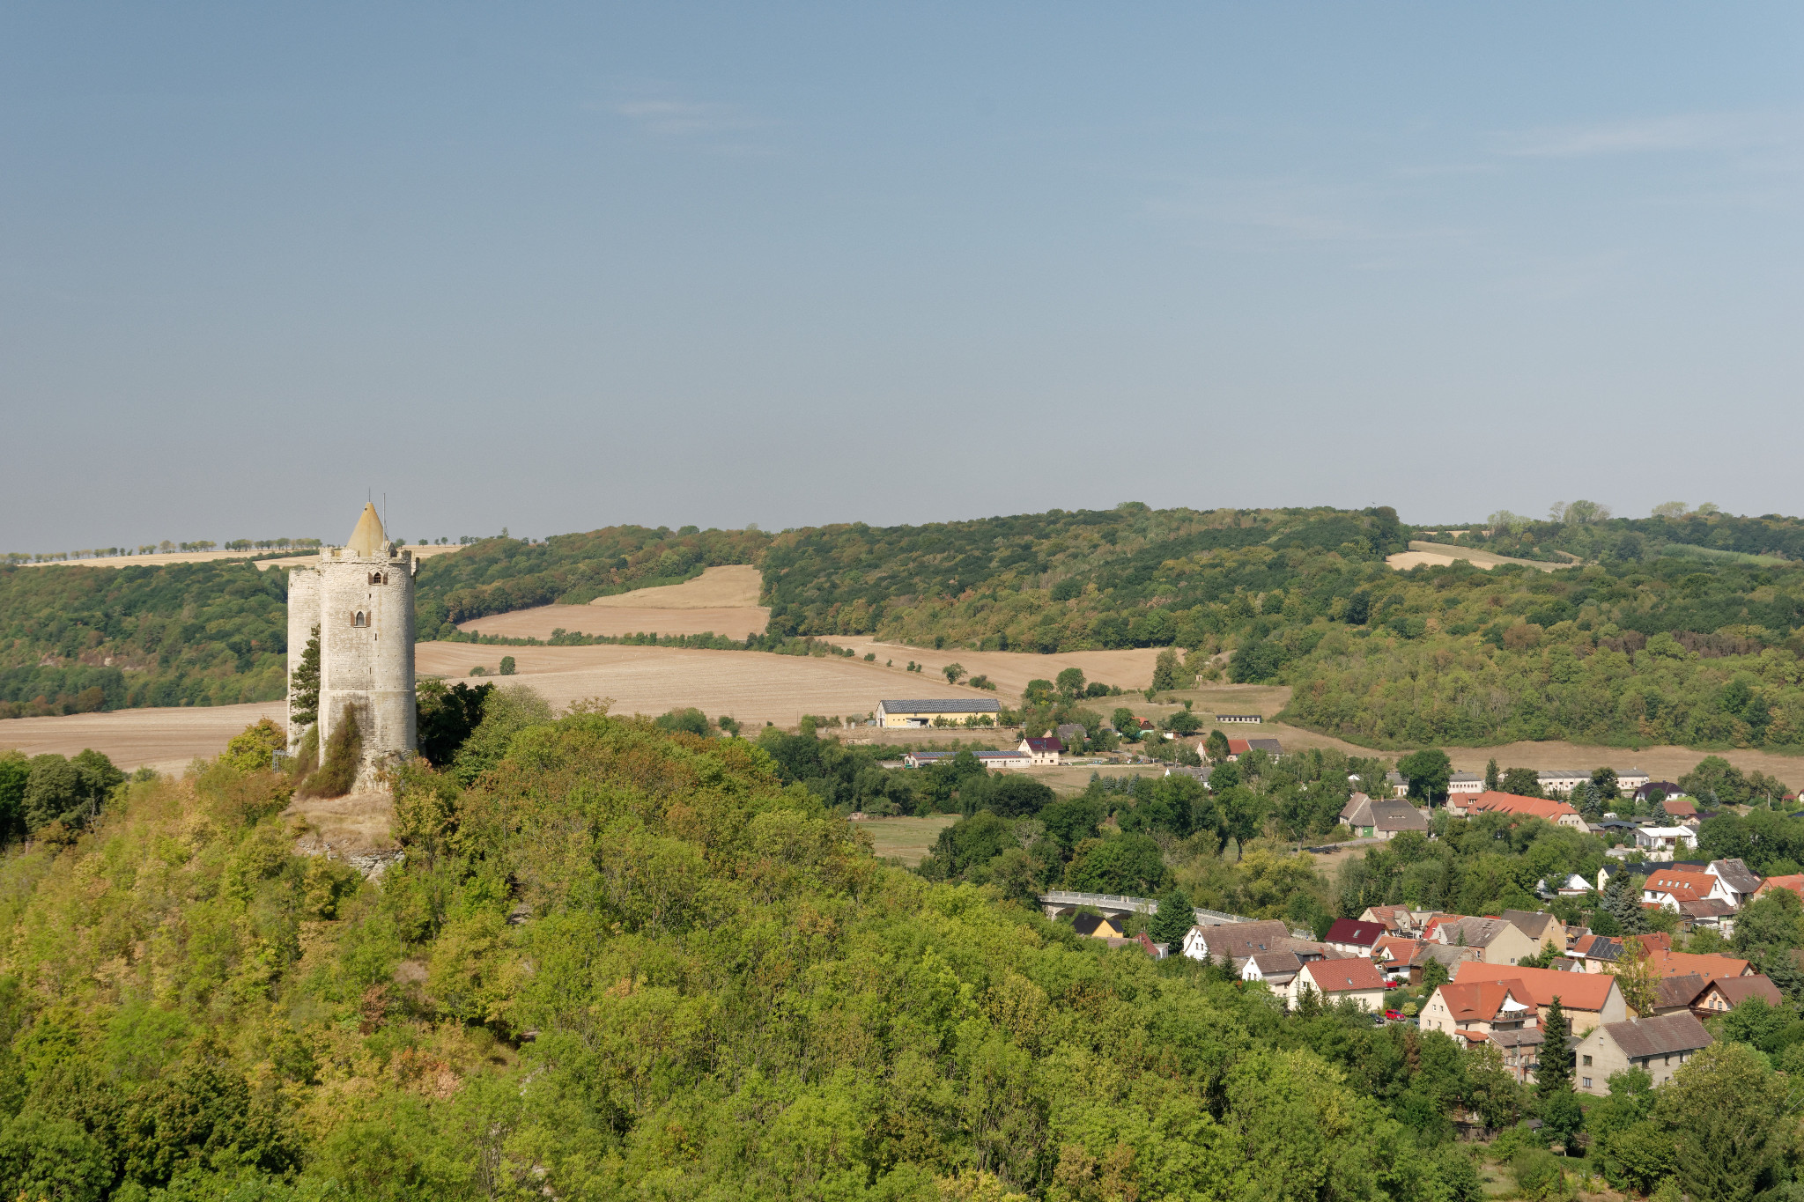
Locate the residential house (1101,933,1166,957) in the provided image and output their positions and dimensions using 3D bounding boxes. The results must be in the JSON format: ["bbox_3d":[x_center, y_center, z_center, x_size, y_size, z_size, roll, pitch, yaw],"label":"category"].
[{"bbox_3d":[44.660,66.500,515.570,10.800,7.000,8.500,0,1,20],"label":"residential house"}]

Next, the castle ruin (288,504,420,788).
[{"bbox_3d":[-59.780,4.310,293.080,10.400,29.390,29.510,0,1,-23],"label":"castle ruin"}]

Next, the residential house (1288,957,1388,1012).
[{"bbox_3d":[72.300,63.490,448.150,13.200,8.200,8.800,0,1,-29],"label":"residential house"}]

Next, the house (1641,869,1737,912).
[{"bbox_3d":[174.980,64.760,604.720,8.300,8.400,16.700,0,1,-37],"label":"house"}]

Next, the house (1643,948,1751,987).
[{"bbox_3d":[133.270,63.450,451.120,17.000,8.600,12.000,1,1,43],"label":"house"}]

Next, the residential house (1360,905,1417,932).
[{"bbox_3d":[97.200,65.430,542.260,10.500,8.100,7.900,0,1,-39],"label":"residential house"}]

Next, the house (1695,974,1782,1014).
[{"bbox_3d":[134.640,64.510,435.490,13.020,7.730,9.610,0,1,-39],"label":"house"}]

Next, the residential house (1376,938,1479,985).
[{"bbox_3d":[96.330,66.480,500.000,10.800,6.900,19.500,0,1,-38],"label":"residential house"}]

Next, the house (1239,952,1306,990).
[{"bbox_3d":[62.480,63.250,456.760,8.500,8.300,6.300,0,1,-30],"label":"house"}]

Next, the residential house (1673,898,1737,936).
[{"bbox_3d":[165.400,65.740,559.770,11.700,7.200,8.100,0,1,-30],"label":"residential house"}]

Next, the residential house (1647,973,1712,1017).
[{"bbox_3d":[123.140,64.410,433.680,12.420,7.960,6.760,0,1,-28],"label":"residential house"}]

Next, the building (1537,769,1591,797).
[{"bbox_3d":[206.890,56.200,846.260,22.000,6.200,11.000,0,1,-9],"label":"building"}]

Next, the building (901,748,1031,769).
[{"bbox_3d":[24.030,58.890,1003.530,44.000,5.500,13.000,0,1,-18],"label":"building"}]

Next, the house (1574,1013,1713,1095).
[{"bbox_3d":[104.970,63.820,381.560,19.550,10.000,8.940,0,1,-38],"label":"house"}]

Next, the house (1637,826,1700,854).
[{"bbox_3d":[195.810,61.060,692.600,12.600,5.000,10.000,0,1,-7],"label":"house"}]

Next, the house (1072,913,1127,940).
[{"bbox_3d":[35.760,62.650,503.830,7.600,7.600,8.000,-1,1,-35],"label":"house"}]

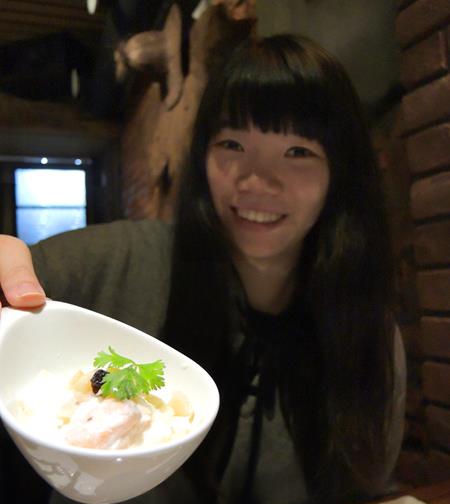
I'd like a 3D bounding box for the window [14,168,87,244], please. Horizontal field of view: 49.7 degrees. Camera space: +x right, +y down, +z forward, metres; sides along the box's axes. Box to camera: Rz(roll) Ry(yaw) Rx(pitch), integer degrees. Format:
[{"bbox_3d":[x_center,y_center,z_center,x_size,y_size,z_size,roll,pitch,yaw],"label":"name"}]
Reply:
[{"bbox_3d":[-1.788,-0.417,5.000,0.720,0.880,0.080,-1,-4,-21],"label":"window"}]

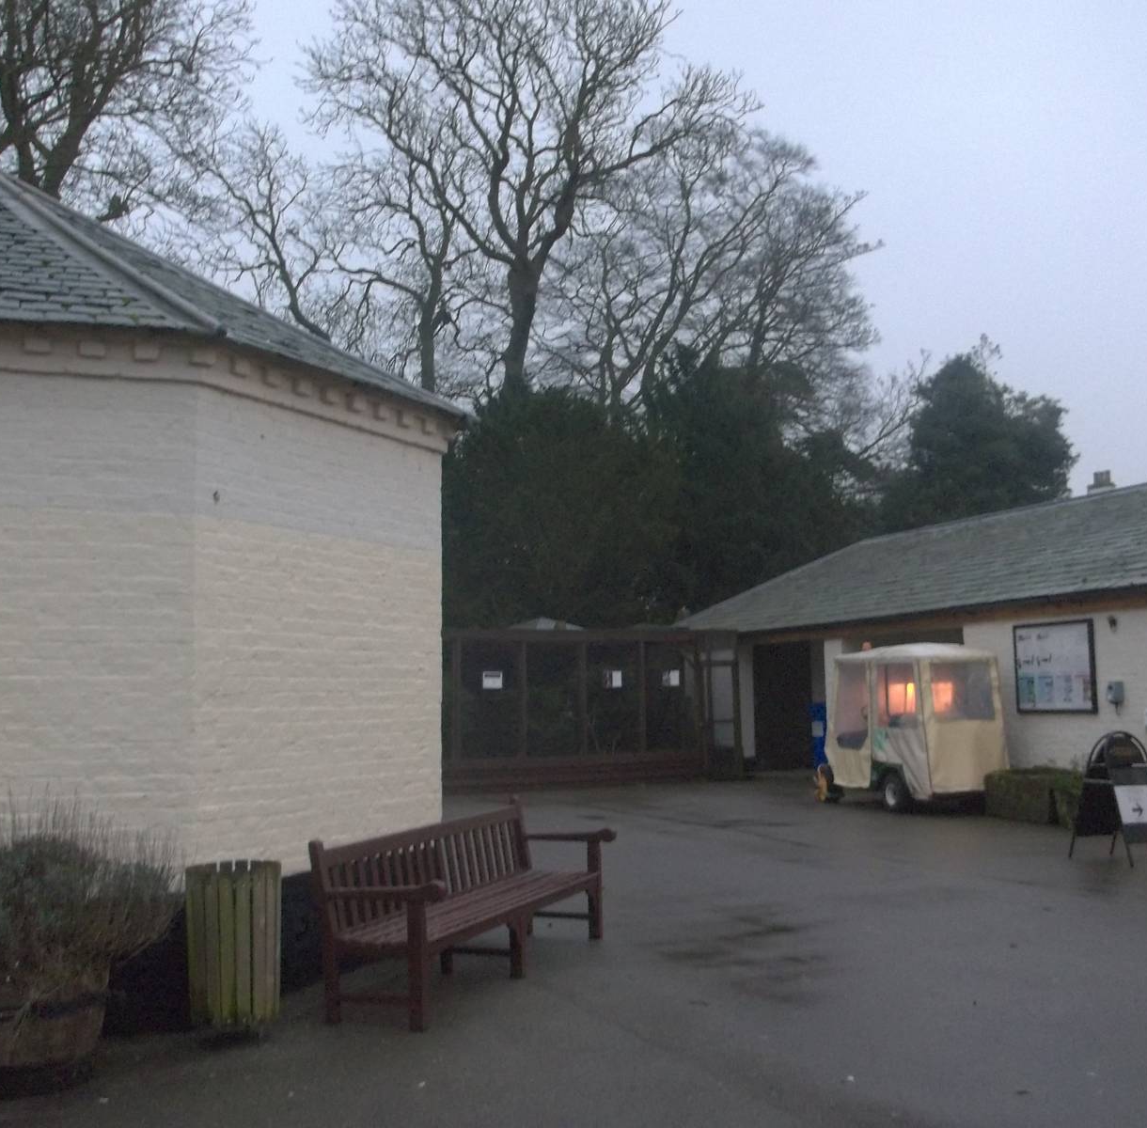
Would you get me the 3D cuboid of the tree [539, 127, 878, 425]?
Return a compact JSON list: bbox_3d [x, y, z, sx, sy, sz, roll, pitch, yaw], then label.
[{"bbox_3d":[4.020,-3.816,41.565,9.947,17.945,9.947,-1,-5,0],"label":"tree"}]

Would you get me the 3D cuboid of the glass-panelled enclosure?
[{"bbox_3d":[-0.559,2.393,23.755,5.102,2.438,2.400,2,-6,-23],"label":"glass-panelled enclosure"}]

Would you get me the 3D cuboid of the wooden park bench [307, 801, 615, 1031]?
[{"bbox_3d":[-0.504,1.793,7.757,0.640,0.850,2.500,-2,-6,19],"label":"wooden park bench"}]

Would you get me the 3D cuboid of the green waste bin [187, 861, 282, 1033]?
[{"bbox_3d":[-1.562,1.750,6.608,0.430,0.750,0.430,1,-6,-13],"label":"green waste bin"}]

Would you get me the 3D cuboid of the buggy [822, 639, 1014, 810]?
[{"bbox_3d":[4.113,1.947,17.295,1.100,1.900,2.350,1,-6,-18],"label":"buggy"}]

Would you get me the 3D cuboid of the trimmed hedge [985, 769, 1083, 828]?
[{"bbox_3d":[5.057,2.475,15.221,0.500,0.500,1.650,1,-6,-18],"label":"trimmed hedge"}]

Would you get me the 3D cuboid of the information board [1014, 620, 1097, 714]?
[{"bbox_3d":[5.297,1.150,15.872,0.070,0.998,1.428,1,-6,-18],"label":"information board"}]

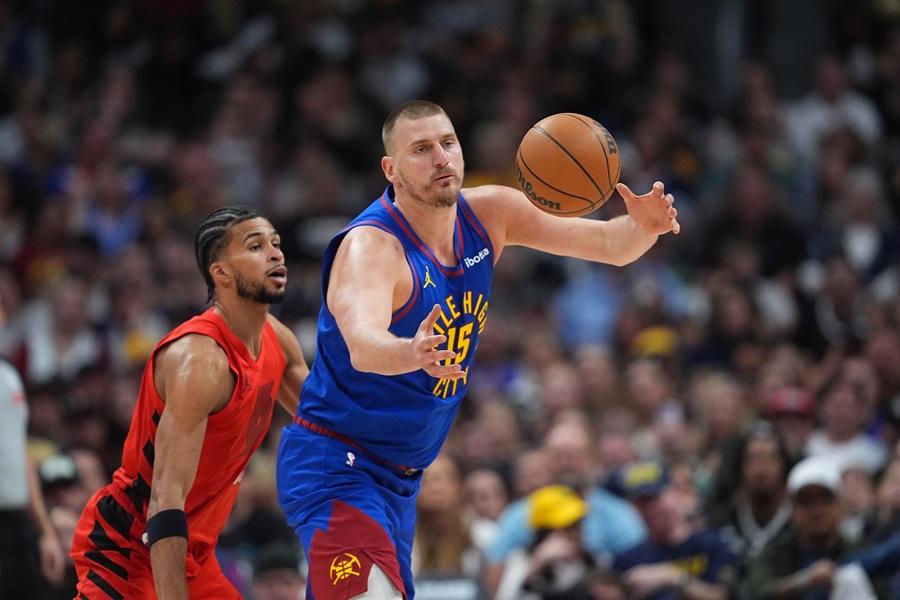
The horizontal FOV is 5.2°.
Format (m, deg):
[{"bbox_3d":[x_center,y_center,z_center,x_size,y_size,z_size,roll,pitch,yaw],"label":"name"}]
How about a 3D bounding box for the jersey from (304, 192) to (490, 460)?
[{"bbox_3d":[-0.123,0.063,23.020,0.330,0.630,0.460,23,14,36],"label":"jersey"}]

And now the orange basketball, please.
[{"bbox_3d":[0.269,-0.308,22.800,0.240,0.240,0.240,0,0,0],"label":"orange basketball"}]

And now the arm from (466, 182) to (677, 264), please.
[{"bbox_3d":[0.279,-0.176,22.960,0.560,0.200,0.240,0,0,32],"label":"arm"}]

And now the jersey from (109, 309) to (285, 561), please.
[{"bbox_3d":[-0.589,0.313,23.250,0.290,0.580,0.420,29,15,30],"label":"jersey"}]

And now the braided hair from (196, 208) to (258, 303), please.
[{"bbox_3d":[-0.517,-0.106,23.220,0.190,0.215,0.170,0,0,30],"label":"braided hair"}]

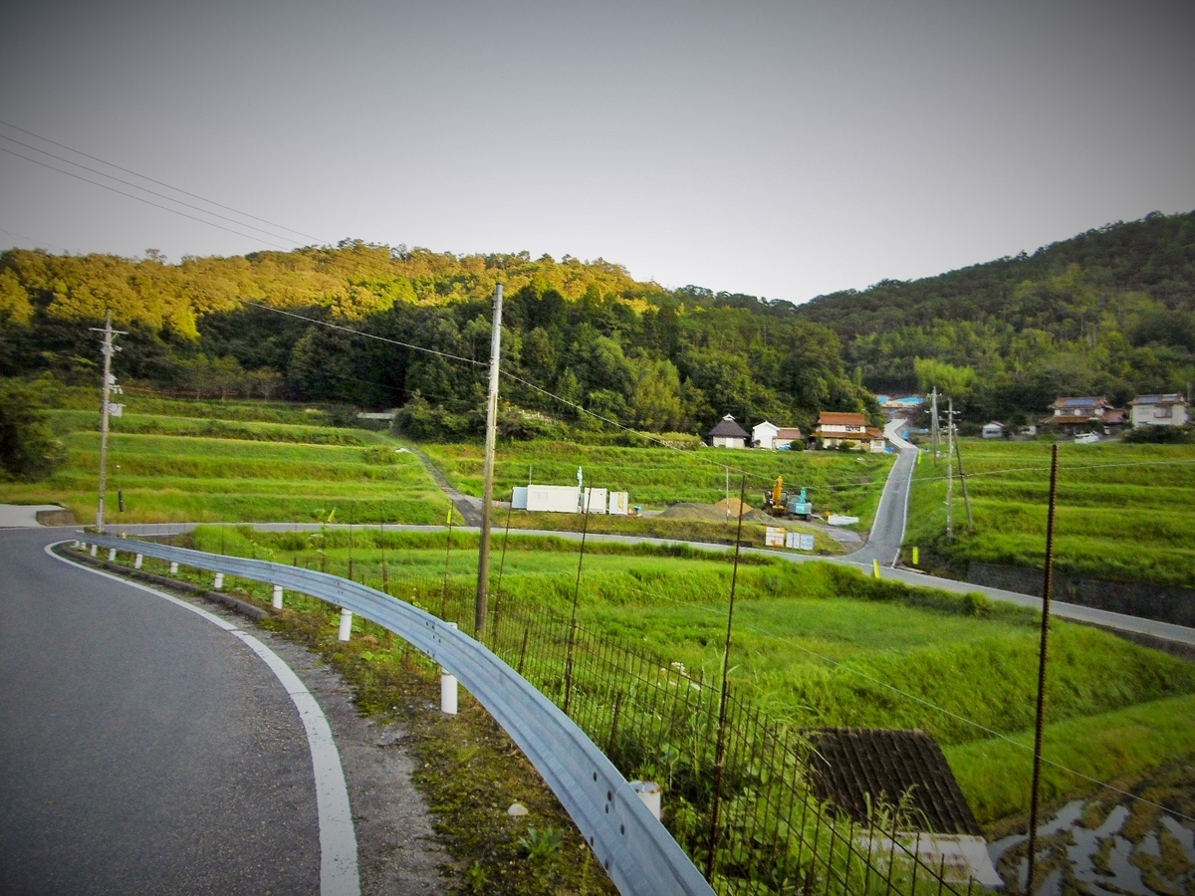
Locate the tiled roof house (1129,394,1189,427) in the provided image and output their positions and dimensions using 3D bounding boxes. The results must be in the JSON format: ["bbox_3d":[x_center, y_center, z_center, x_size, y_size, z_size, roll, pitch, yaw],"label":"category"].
[{"bbox_3d":[108.558,-6.635,160.000,9.400,7.200,7.500,-1,-4,35],"label":"tiled roof house"}]

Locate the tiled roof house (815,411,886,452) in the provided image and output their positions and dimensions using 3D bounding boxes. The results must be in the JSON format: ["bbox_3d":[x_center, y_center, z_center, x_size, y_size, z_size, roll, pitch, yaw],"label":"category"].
[{"bbox_3d":[45.793,-2.975,150.000,11.300,7.200,7.700,2,-3,-4],"label":"tiled roof house"}]

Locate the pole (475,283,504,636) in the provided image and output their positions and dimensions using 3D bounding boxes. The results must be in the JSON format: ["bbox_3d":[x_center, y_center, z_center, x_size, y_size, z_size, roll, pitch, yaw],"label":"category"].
[{"bbox_3d":[-2.960,0.249,22.992,0.300,9.761,0.300,3,-3,0],"label":"pole"}]

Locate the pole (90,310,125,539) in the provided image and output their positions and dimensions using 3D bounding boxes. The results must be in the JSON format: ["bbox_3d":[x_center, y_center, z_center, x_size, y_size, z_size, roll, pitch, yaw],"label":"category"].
[{"bbox_3d":[-22.134,-1.194,37.300,1.500,10.012,0.600,2,-4,-25],"label":"pole"}]

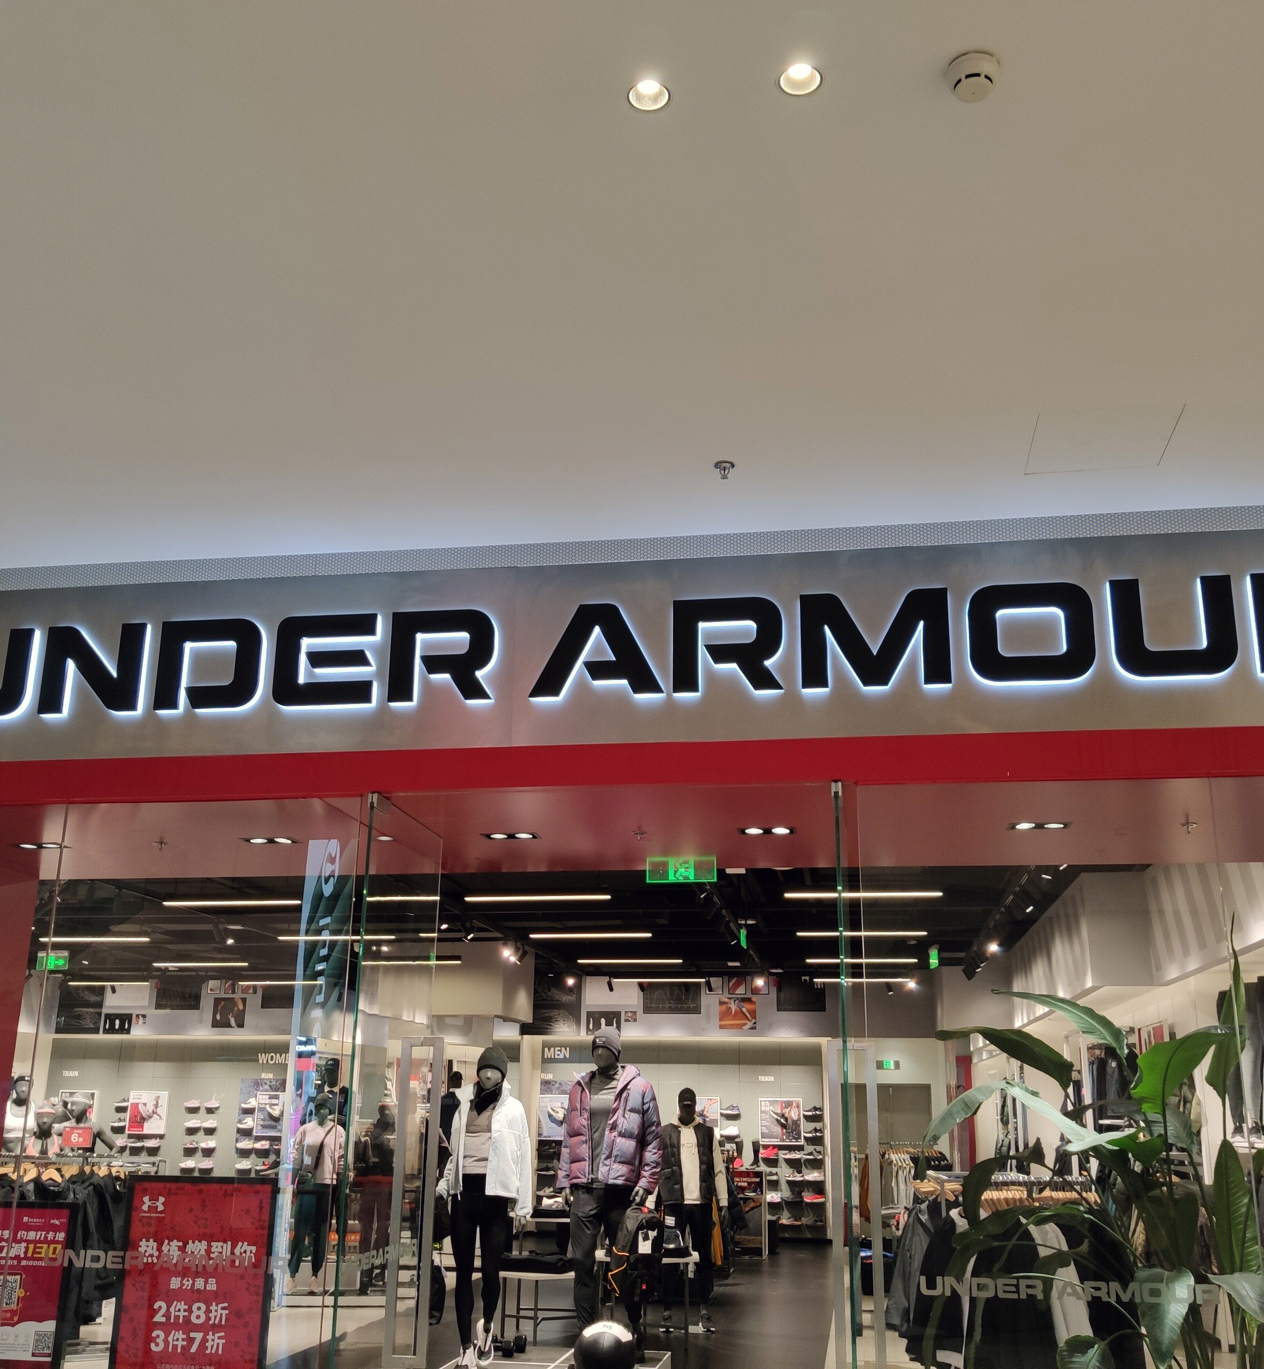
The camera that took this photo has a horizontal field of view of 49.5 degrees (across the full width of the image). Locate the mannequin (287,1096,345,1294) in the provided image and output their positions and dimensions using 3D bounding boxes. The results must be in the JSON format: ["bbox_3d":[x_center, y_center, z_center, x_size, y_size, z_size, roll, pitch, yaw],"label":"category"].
[{"bbox_3d":[-2.834,4.575,12.344,0.546,1.681,0.360,0,-17,3],"label":"mannequin"}]

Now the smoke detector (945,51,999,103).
[{"bbox_3d":[0.789,-1.398,3.179,0.122,0.050,0.122,-2,-18,9],"label":"smoke detector"}]

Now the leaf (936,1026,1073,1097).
[{"bbox_3d":[1.500,1.518,5.536,0.517,0.267,0.200,-2,-18,9],"label":"leaf"}]

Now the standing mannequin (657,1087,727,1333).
[{"bbox_3d":[0.479,4.265,11.209,0.579,1.850,0.360,1,-17,1],"label":"standing mannequin"}]

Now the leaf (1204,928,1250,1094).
[{"bbox_3d":[2.366,1.296,5.462,0.120,0.655,0.120,-2,-18,9],"label":"leaf"}]

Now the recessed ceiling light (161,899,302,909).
[{"bbox_3d":[-3.332,1.815,11.405,1.215,0.060,0.070,-2,-18,9],"label":"recessed ceiling light"}]

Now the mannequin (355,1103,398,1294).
[{"bbox_3d":[-2.283,4.623,12.403,0.420,1.596,0.340,-1,-17,6],"label":"mannequin"}]

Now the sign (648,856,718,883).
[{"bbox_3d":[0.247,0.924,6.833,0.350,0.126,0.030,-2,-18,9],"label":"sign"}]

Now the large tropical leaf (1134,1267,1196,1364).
[{"bbox_3d":[1.912,2.265,4.916,0.196,0.315,0.150,-2,-18,9],"label":"large tropical leaf"}]

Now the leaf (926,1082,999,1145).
[{"bbox_3d":[1.313,1.706,5.454,0.258,0.237,0.150,-2,-18,9],"label":"leaf"}]

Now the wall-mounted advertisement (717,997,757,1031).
[{"bbox_3d":[1.513,4.712,19.596,0.540,0.451,0.030,-2,-18,9],"label":"wall-mounted advertisement"}]

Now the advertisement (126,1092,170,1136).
[{"bbox_3d":[-7.270,6.443,20.602,0.607,0.607,0.030,-2,-18,9],"label":"advertisement"}]

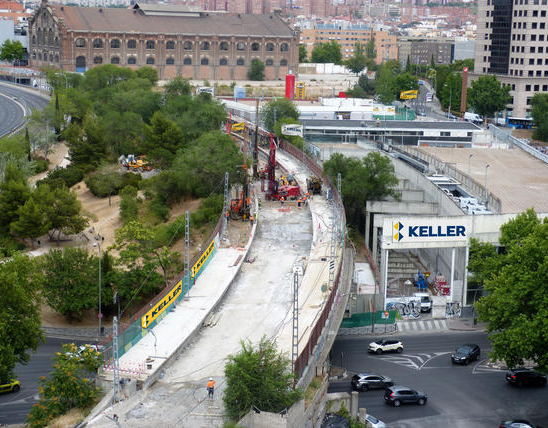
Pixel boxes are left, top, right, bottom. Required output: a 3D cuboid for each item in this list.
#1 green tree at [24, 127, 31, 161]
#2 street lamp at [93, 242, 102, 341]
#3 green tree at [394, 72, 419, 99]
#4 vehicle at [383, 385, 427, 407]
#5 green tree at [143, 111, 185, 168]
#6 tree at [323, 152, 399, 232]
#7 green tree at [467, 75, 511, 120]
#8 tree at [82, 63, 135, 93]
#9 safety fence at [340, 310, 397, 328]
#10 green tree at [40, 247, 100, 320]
[{"bbox_3d":[-49.570,-14.030,228.840,1.210,6.990,1.210,1,10,0],"label":"green tree"},{"bbox_3d":[-21.280,9.570,137.060,1.100,12.350,0.400,-9,15,-44],"label":"street lamp"},{"bbox_3d":[45.020,-42.500,382.790,8.440,9.900,8.020,1,10,0],"label":"green tree"},{"bbox_3d":[14.230,19.389,121.241,4.430,1.650,1.860,-2,12,-14],"label":"vehicle"},{"bbox_3d":[-21.700,-14.730,223.630,8.500,11.270,8.070,1,10,0],"label":"green tree"},{"bbox_3d":[13.194,-2.769,168.635,11.366,12.570,10.798,1,13,0],"label":"tree"},{"bbox_3d":[67.871,-36.534,358.000,13.800,14.500,12.500,1,12,0],"label":"green tree"},{"bbox_3d":[-53.050,-42.610,364.360,16.720,11.810,14.210,1,10,0],"label":"tree"},{"bbox_3d":[12.384,14.029,150.955,8.210,1.850,0.400,-2,13,-15],"label":"safety fence"},{"bbox_3d":[-26.086,9.121,145.000,7.700,9.400,7.400,1,12,0],"label":"green tree"}]

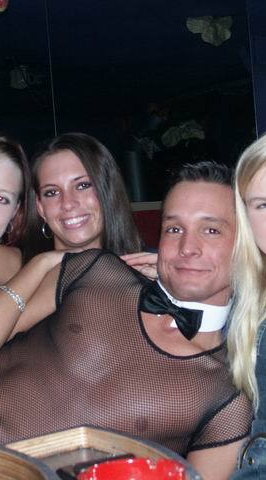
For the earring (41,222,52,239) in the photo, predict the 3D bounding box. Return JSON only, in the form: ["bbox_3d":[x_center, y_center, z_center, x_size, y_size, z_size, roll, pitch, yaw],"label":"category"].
[{"bbox_3d":[-0.161,-0.020,1.540,0.003,0.035,0.034,-4,0,30],"label":"earring"}]

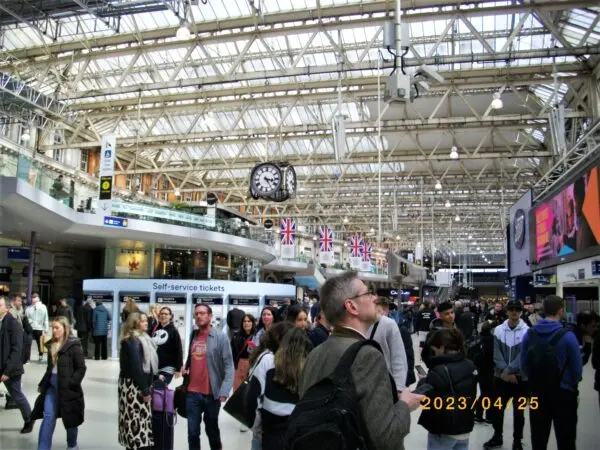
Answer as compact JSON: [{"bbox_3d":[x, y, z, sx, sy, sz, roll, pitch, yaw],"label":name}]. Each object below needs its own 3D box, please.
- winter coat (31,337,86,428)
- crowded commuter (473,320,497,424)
[{"bbox_3d":[-2.674,1.744,7.100,0.500,0.970,0.400,-5,-9,41],"label":"winter coat"},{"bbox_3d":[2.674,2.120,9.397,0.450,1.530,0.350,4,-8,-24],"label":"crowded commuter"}]

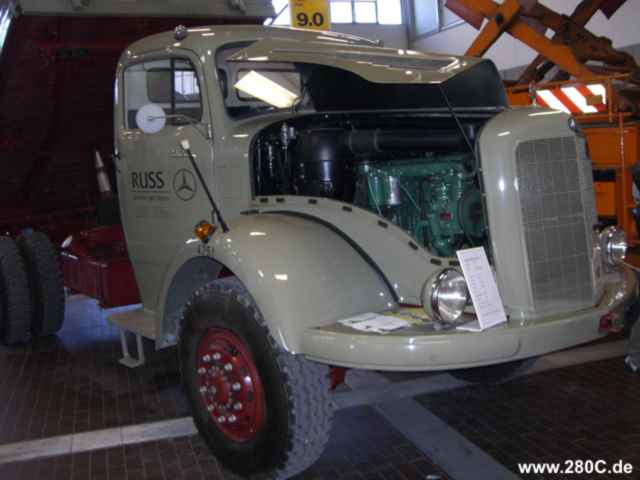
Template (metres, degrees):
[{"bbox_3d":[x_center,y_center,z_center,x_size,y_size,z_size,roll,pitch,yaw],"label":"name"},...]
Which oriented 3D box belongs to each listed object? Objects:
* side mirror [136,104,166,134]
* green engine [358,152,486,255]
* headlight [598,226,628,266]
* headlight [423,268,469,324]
[{"bbox_3d":[-0.863,-0.617,3.600,0.155,0.155,0.040,-7,8,-17],"label":"side mirror"},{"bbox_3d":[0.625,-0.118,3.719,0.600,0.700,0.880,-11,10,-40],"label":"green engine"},{"bbox_3d":[1.621,0.033,3.900,0.230,0.235,0.170,-11,10,-40],"label":"headlight"},{"bbox_3d":[0.530,0.240,2.980,0.235,0.240,0.170,-11,10,-40],"label":"headlight"}]

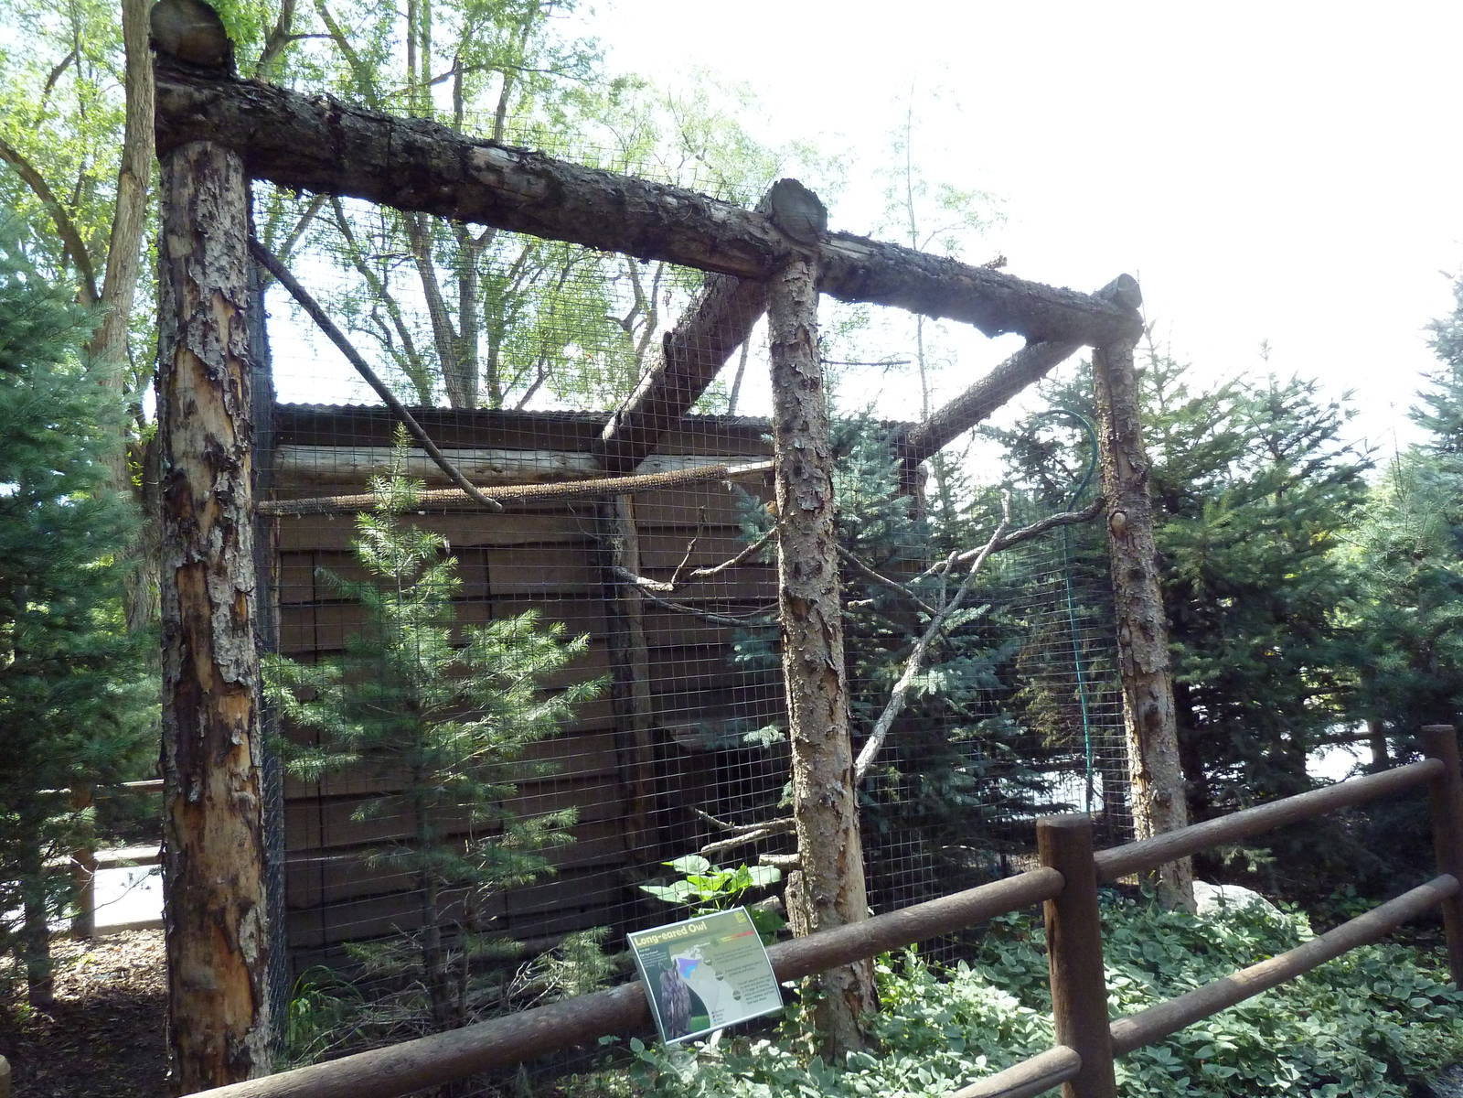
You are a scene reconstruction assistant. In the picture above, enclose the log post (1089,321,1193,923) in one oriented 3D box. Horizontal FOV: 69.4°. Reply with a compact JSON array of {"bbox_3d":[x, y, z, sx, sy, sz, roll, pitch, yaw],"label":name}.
[{"bbox_3d":[1.856,0.307,4.764,0.230,2.606,0.230,1,-8,-34],"label":"log post"}]

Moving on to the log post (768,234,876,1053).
[{"bbox_3d":[0.310,0.311,3.726,0.230,2.805,0.230,-3,-6,0],"label":"log post"}]

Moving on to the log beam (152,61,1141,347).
[{"bbox_3d":[0.227,-1.116,3.884,4.140,0.260,0.260,0,-7,-34],"label":"log beam"}]

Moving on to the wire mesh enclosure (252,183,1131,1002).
[{"bbox_3d":[-0.151,0.477,4.734,3.833,2.738,2.200,0,-7,-34],"label":"wire mesh enclosure"}]

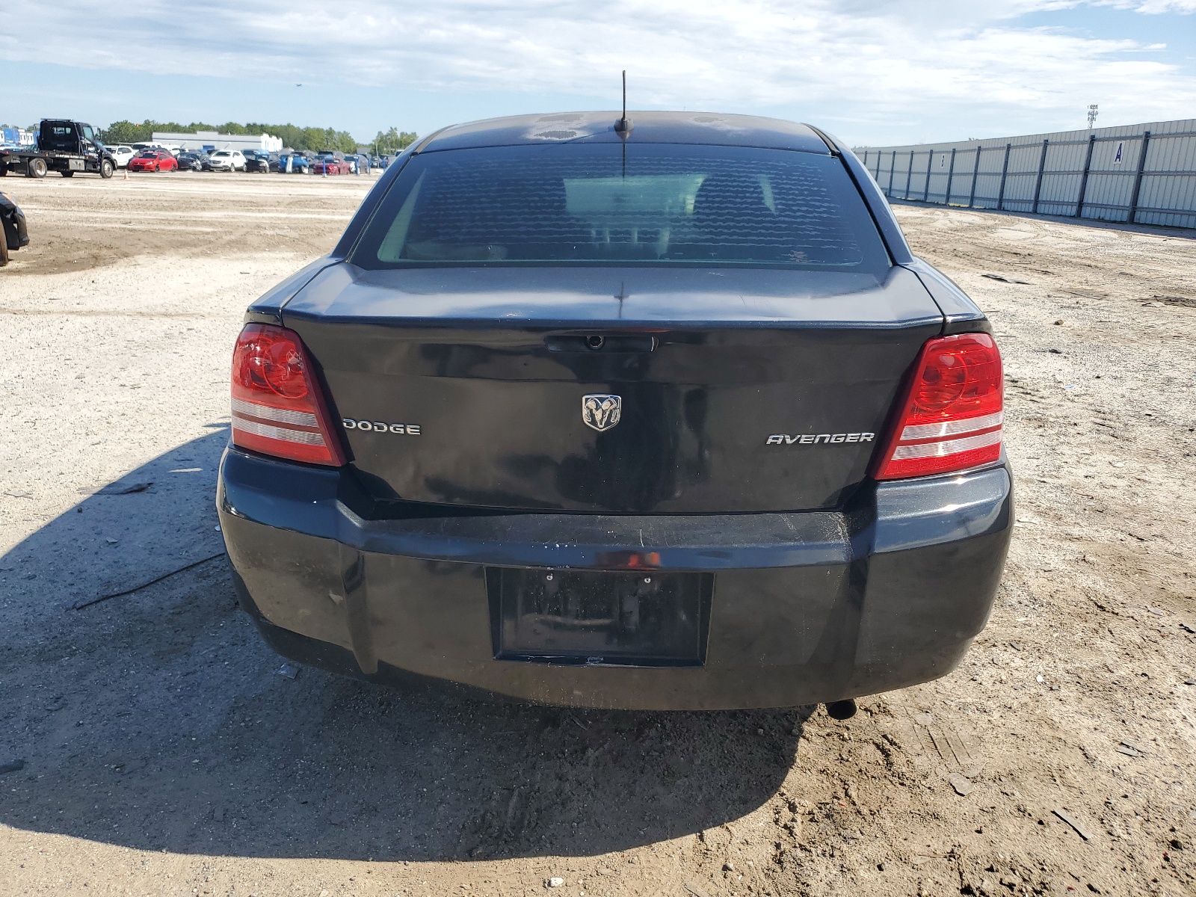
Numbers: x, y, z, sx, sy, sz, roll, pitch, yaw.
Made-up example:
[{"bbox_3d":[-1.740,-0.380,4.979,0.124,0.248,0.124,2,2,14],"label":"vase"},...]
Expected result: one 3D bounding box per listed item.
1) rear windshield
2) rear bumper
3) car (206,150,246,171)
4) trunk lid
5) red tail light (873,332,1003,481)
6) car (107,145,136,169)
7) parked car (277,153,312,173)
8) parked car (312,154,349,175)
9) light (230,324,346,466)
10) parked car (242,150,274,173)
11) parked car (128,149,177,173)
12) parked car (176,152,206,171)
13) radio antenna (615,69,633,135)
[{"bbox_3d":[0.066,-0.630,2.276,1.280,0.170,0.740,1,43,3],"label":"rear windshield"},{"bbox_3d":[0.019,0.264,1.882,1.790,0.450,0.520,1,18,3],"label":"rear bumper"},{"bbox_3d":[-29.265,-22.713,71.013,1.810,1.660,4.400,0,18,0],"label":"car"},{"bbox_3d":[0.024,-0.161,1.972,1.360,0.430,0.580,1,18,3],"label":"trunk lid"},{"bbox_3d":[0.694,-0.102,1.832,0.310,0.290,0.290,1,18,3],"label":"red tail light"},{"bbox_3d":[-38.724,-23.453,72.500,1.900,1.770,4.800,-2,18,-7],"label":"car"},{"bbox_3d":[-22.783,-21.428,67.500,1.830,1.480,4.650,-4,18,-14],"label":"parked car"},{"bbox_3d":[-20.476,-21.786,69.193,1.810,1.430,4.650,0,18,0],"label":"parked car"},{"bbox_3d":[-0.658,-0.132,1.900,0.310,0.290,0.290,1,18,3],"label":"light"},{"bbox_3d":[-25.746,-21.707,68.000,1.820,1.570,4.600,-5,19,-15],"label":"parked car"},{"bbox_3d":[-34.050,-21.881,68.700,1.790,1.400,4.500,-1,18,-3],"label":"parked car"},{"bbox_3d":[-32.690,-22.954,72.000,1.800,1.460,4.650,-5,19,-17],"label":"parked car"},{"bbox_3d":[0.080,-1.037,2.692,0.055,0.170,0.110,1,18,3],"label":"radio antenna"}]

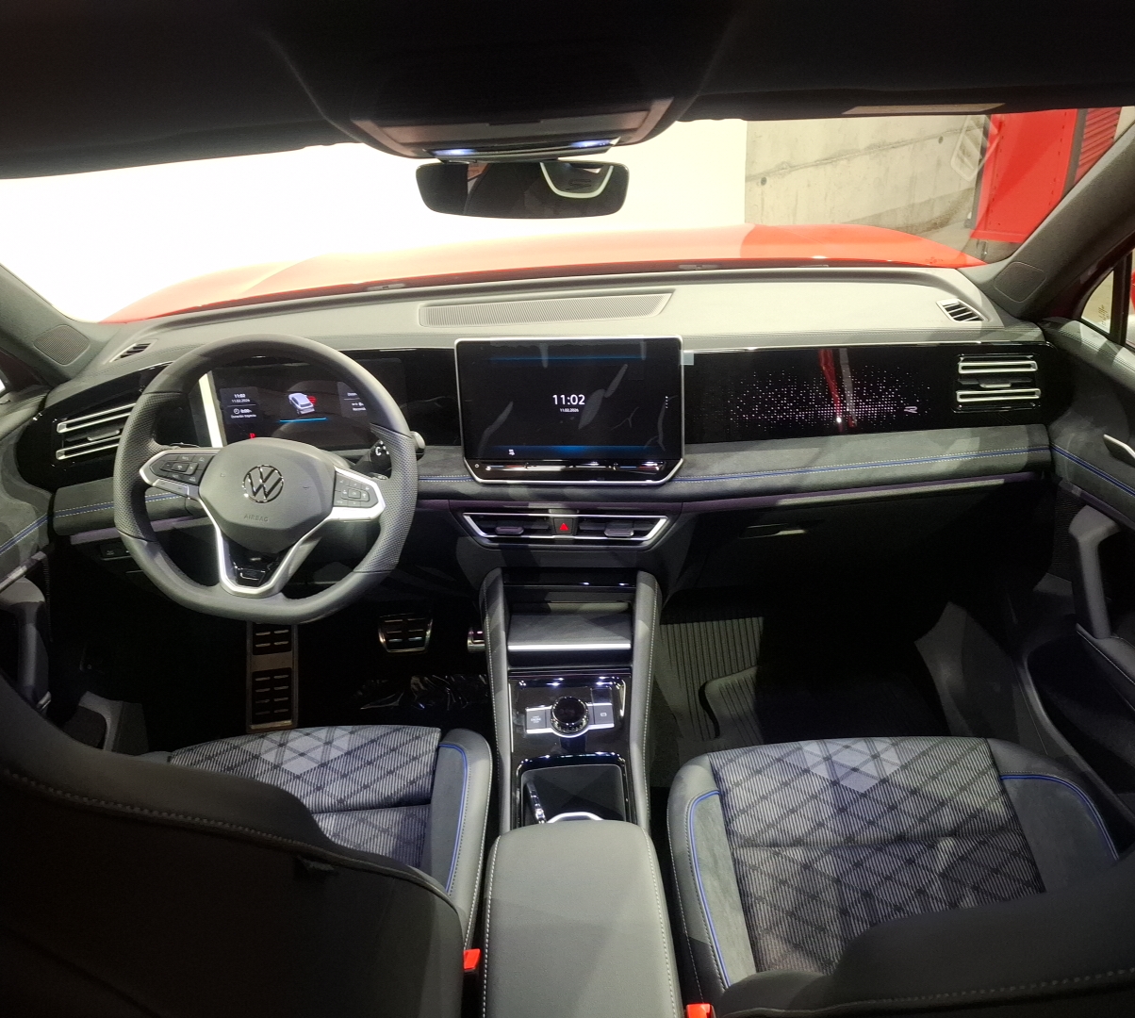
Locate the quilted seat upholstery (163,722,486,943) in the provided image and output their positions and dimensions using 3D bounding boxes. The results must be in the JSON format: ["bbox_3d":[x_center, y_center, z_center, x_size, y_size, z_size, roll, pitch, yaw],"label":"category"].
[{"bbox_3d":[-0.335,0.453,1.030,0.500,0.170,0.490,-4,28,0],"label":"quilted seat upholstery"}]

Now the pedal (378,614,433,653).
[{"bbox_3d":[-0.294,0.227,1.640,0.098,0.073,0.035,-4,-12,0],"label":"pedal"}]

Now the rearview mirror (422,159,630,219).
[{"bbox_3d":[-0.049,-0.368,1.036,0.243,0.067,0.040,4,23,11],"label":"rearview mirror"}]

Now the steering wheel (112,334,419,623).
[{"bbox_3d":[-0.366,-0.035,1.127,0.372,0.358,0.090,5,0,-2],"label":"steering wheel"}]

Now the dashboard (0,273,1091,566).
[{"bbox_3d":[-0.032,-0.182,1.476,1.460,0.320,0.480,-4,23,0],"label":"dashboard"}]

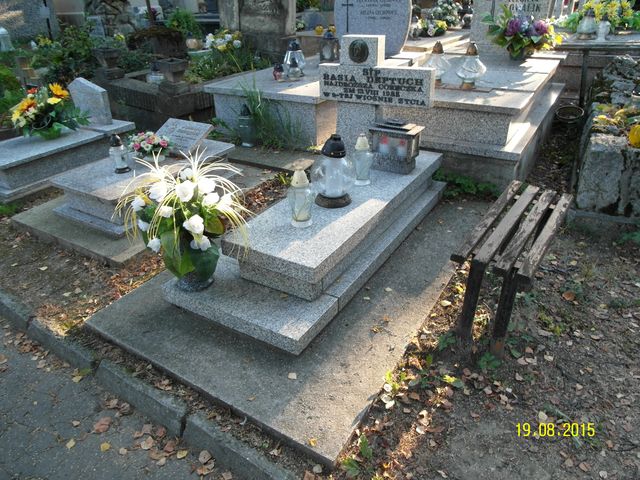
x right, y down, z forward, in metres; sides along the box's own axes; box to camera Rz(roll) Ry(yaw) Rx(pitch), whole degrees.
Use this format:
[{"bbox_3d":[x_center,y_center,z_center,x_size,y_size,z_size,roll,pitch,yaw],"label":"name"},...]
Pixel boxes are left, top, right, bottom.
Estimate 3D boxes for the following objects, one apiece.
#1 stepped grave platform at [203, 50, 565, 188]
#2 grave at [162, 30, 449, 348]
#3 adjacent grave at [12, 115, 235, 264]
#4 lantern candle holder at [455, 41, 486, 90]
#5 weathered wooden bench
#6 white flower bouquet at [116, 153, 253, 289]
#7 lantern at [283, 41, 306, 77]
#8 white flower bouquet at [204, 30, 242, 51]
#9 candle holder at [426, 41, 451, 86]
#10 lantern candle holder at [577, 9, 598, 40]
[{"bbox_3d":[0.802,-1.574,4.805,3.120,0.600,2.664,16,34,28],"label":"stepped grave platform"},{"bbox_3d":[0.042,-0.466,2.396,0.800,1.032,1.816,16,34,28],"label":"grave"},{"bbox_3d":[-1.284,-0.471,3.136,1.192,0.472,1.288,16,34,28],"label":"adjacent grave"},{"bbox_3d":[1.240,-1.418,3.609,0.244,0.350,0.244,16,34,28],"label":"lantern candle holder"},{"bbox_3d":[0.908,0.090,2.093,0.296,0.424,0.904,18,35,31],"label":"weathered wooden bench"},{"bbox_3d":[-0.605,-0.047,1.992,0.576,0.592,0.528,16,34,28],"label":"white flower bouquet"},{"bbox_3d":[-0.282,-1.972,4.823,0.240,0.350,0.240,-2,30,1],"label":"lantern"},{"bbox_3d":[-1.328,-2.746,6.108,0.496,0.304,0.440,16,34,28],"label":"white flower bouquet"},{"bbox_3d":[1.022,-1.506,3.778,0.240,0.350,0.240,16,34,28],"label":"candle holder"},{"bbox_3d":[3.498,-2.791,5.747,0.256,0.344,0.256,16,34,28],"label":"lantern candle holder"}]

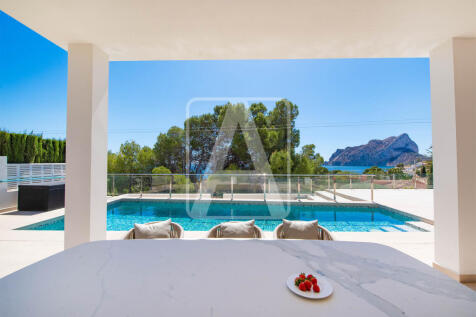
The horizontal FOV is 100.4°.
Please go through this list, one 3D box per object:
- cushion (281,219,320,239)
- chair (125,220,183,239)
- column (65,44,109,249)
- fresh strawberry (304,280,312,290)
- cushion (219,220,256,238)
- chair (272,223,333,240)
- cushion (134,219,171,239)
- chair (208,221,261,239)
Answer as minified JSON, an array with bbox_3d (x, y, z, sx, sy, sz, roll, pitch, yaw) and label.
[{"bbox_3d":[0.595,0.765,1.902,0.360,0.350,0.140,0,-16,2],"label":"cushion"},{"bbox_3d":[-0.785,1.011,1.732,0.570,0.770,0.580,0,-1,2],"label":"chair"},{"bbox_3d":[-1.931,0.003,2.556,0.297,2.825,0.297,0,-1,2],"label":"column"},{"bbox_3d":[0.331,0.594,0.928,0.034,0.034,0.037,0,-1,2],"label":"fresh strawberry"},{"bbox_3d":[-0.005,0.765,1.902,0.360,0.350,0.140,0,-16,2],"label":"cushion"},{"bbox_3d":[0.585,1.005,1.699,0.570,0.780,0.580,0,-2,5],"label":"chair"},{"bbox_3d":[-0.817,0.765,1.902,0.360,0.350,0.140,0,-16,2],"label":"cushion"},{"bbox_3d":[-0.030,1.011,1.732,0.570,0.770,0.580,0,-1,2],"label":"chair"}]

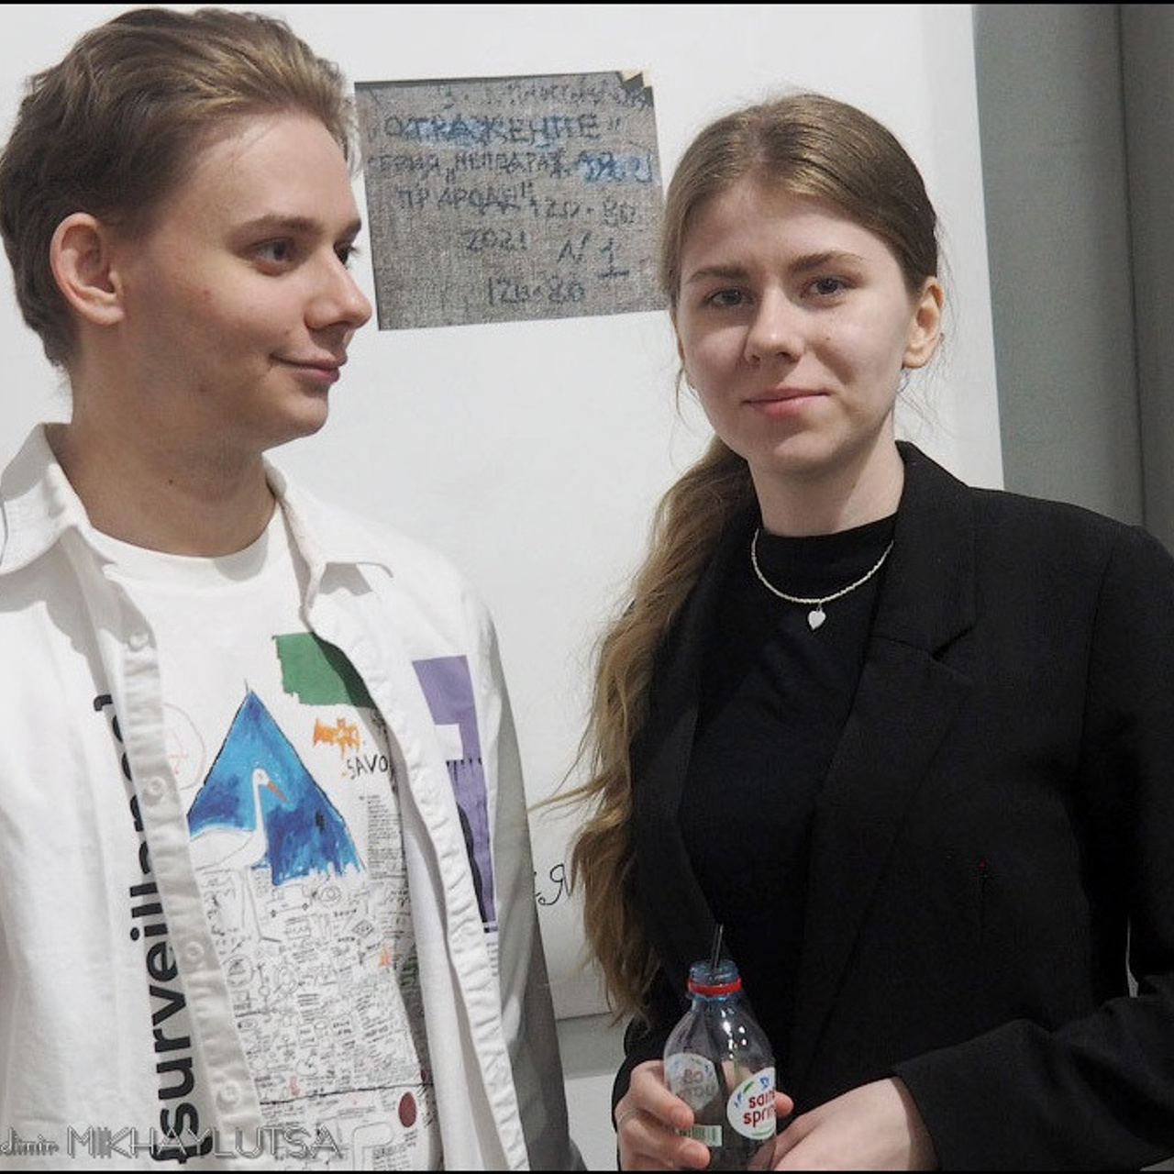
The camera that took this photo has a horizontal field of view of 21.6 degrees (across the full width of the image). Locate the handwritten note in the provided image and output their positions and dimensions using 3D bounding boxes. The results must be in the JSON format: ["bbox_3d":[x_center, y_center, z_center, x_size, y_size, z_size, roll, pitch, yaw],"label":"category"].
[{"bbox_3d":[-0.054,-0.306,2.420,0.245,0.193,0.006,-6,1,-18],"label":"handwritten note"}]

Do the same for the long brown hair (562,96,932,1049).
[{"bbox_3d":[0.108,-0.021,1.920,0.240,0.560,0.220,-4,3,15],"label":"long brown hair"}]

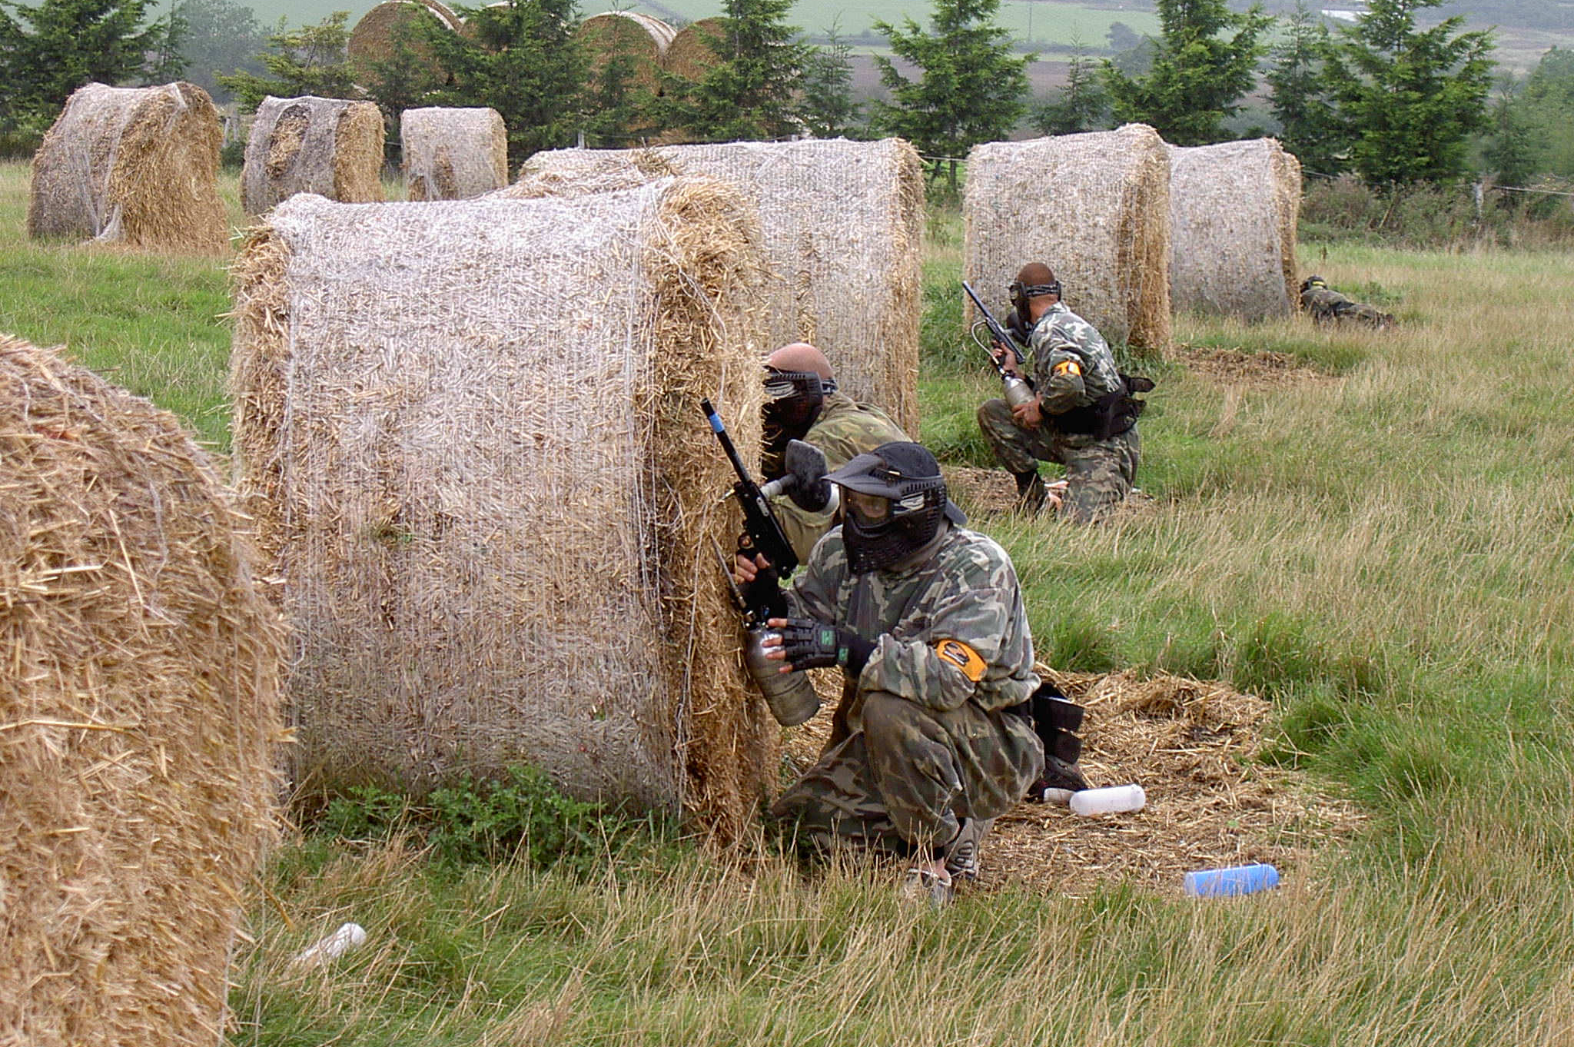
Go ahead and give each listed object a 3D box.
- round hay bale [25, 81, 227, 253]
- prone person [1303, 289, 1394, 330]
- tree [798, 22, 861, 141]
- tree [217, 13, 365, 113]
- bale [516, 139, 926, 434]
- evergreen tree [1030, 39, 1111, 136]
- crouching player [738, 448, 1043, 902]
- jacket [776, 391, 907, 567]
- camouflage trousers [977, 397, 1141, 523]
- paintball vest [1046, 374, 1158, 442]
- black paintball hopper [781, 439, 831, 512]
[{"bbox_3d":[-6.036,-3.257,41.600,1.200,1.480,1.500,6,7,33],"label":"round hay bale"},{"bbox_3d":[4.568,-1.736,37.000,0.520,0.360,1.650,0,11,-22],"label":"prone person"},{"bbox_3d":[0.730,-7.142,76.000,1.300,2.400,1.300,2,6,0],"label":"tree"},{"bbox_3d":[-6.656,-5.662,61.000,1.900,2.380,1.900,2,6,0],"label":"tree"},{"bbox_3d":[-0.339,-1.257,23.900,2.000,1.530,1.500,2,6,2],"label":"bale"},{"bbox_3d":[3.756,-5.173,60.000,1.150,2.620,1.150,2,6,0],"label":"evergreen tree"},{"bbox_3d":[0.229,0.326,10.000,0.700,1.000,0.580,-6,8,-45],"label":"crouching player"},{"bbox_3d":[0.157,-0.096,12.000,0.420,0.550,0.480,-4,7,-34],"label":"jacket"},{"bbox_3d":[1.145,-0.262,19.200,0.680,0.540,0.500,2,6,3],"label":"camouflage trousers"},{"bbox_3d":[1.303,-0.491,19.000,0.340,0.240,0.360,-16,-8,41],"label":"paintball vest"},{"bbox_3d":[0.042,-0.104,9.950,0.115,0.180,0.100,-19,33,0],"label":"black paintball hopper"}]

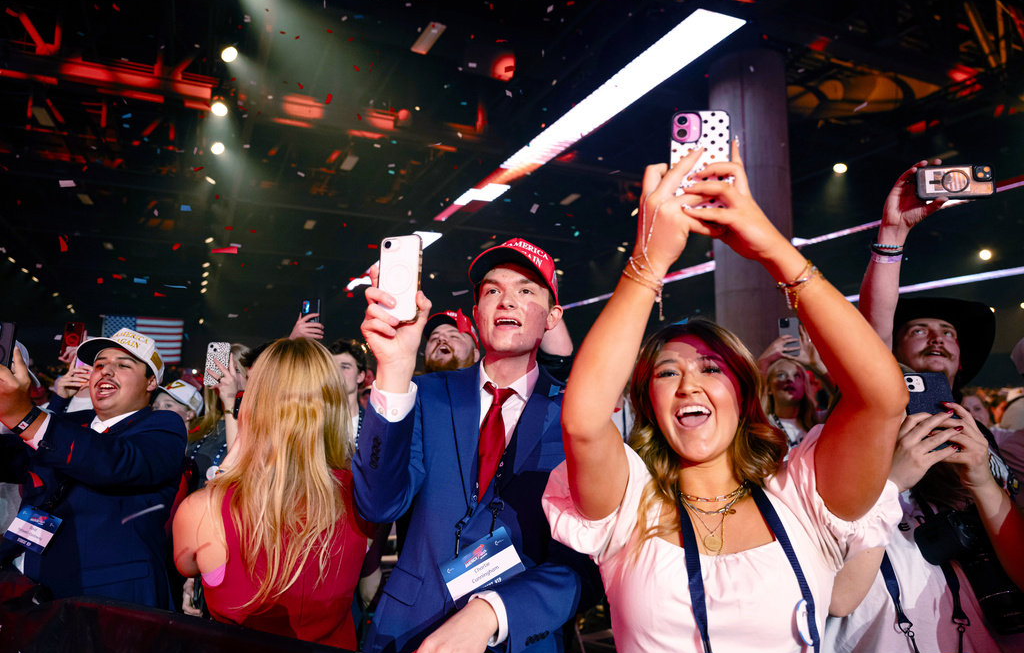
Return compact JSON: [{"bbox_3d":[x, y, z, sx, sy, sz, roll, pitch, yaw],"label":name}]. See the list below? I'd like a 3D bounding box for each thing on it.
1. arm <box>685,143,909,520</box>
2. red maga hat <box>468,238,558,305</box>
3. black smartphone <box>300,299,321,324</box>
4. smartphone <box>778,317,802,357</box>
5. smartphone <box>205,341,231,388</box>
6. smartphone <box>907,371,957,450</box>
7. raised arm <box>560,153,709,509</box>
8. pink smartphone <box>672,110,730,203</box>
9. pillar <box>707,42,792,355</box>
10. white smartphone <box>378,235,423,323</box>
[{"bbox_3d":[0.345,0.030,0.920,0.270,0.500,0.300,0,-7,0],"label":"arm"},{"bbox_3d":[0.001,-0.118,1.345,0.180,0.135,0.280,0,-20,16],"label":"red maga hat"},{"bbox_3d":[-0.802,-0.026,2.720,0.076,0.156,0.011,-2,-6,13],"label":"black smartphone"},{"bbox_3d":[1.079,0.041,2.650,0.076,0.153,0.011,-1,-8,2],"label":"smartphone"},{"bbox_3d":[-1.010,0.130,2.340,0.075,0.151,0.011,4,-10,-4],"label":"smartphone"},{"bbox_3d":[0.712,0.146,1.160,0.079,0.155,0.012,-2,-26,7],"label":"smartphone"},{"bbox_3d":[0.152,0.030,0.920,0.190,0.500,0.300,0,-7,0],"label":"raised arm"},{"bbox_3d":[0.247,-0.212,0.895,0.077,0.153,0.012,2,-19,6],"label":"pink smartphone"},{"bbox_3d":[5.061,-1.201,14.237,1.530,8.700,1.530,0,-7,0],"label":"pillar"},{"bbox_3d":[-0.187,-0.079,1.144,0.075,0.150,0.011,-3,-12,17],"label":"white smartphone"}]

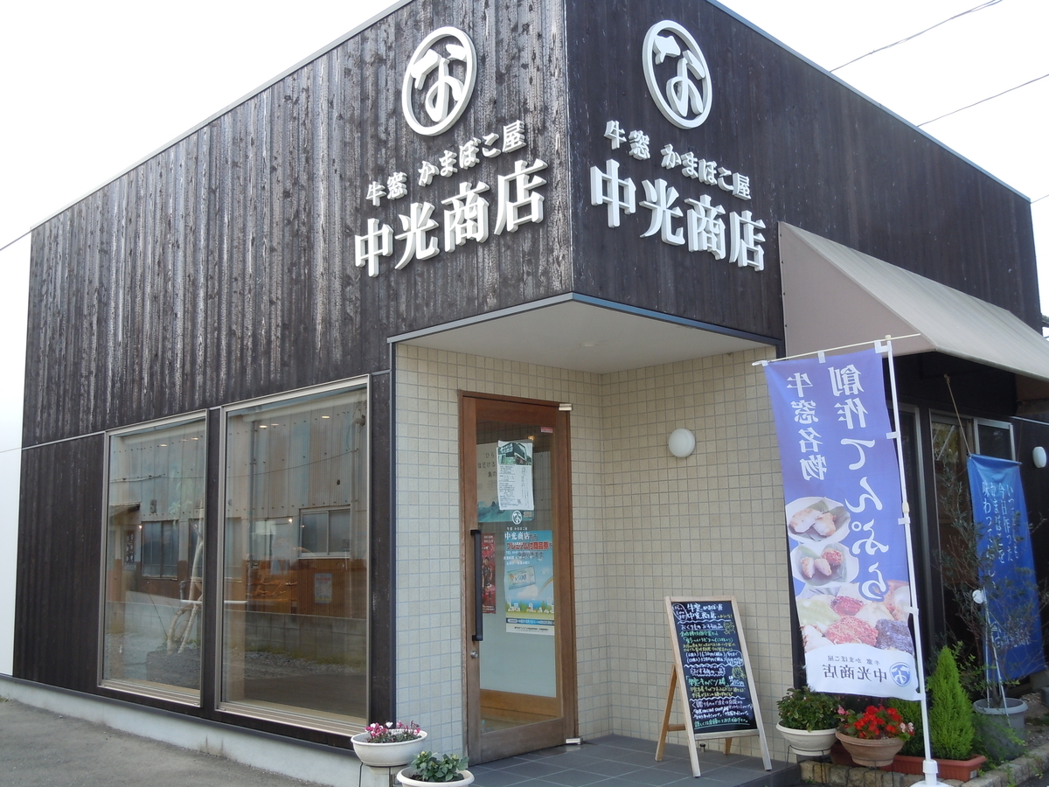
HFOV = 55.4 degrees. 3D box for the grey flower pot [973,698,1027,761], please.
[{"bbox_3d":[2.704,1.907,5.660,0.290,0.295,0.290,-9,-11,44],"label":"grey flower pot"}]

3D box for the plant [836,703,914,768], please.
[{"bbox_3d":[1.707,1.671,4.900,0.355,0.275,0.350,-9,-11,44],"label":"plant"}]

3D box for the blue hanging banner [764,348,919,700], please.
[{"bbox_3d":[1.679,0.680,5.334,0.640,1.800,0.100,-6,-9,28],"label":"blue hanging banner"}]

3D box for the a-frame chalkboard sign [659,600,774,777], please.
[{"bbox_3d":[1.044,1.629,5.685,0.470,0.935,0.460,1,-8,-19],"label":"a-frame chalkboard sign"}]

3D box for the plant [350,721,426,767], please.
[{"bbox_3d":[-0.637,1.650,4.720,0.360,0.195,0.360,-1,-8,0],"label":"plant"}]

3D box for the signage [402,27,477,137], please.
[{"bbox_3d":[-0.469,-1.699,5.434,0.575,0.575,0.060,-9,-11,44],"label":"signage"}]

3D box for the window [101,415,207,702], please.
[{"bbox_3d":[-2.806,1.218,7.490,1.690,2.030,0.100,-9,-11,44],"label":"window"}]

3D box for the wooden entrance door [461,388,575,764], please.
[{"bbox_3d":[-0.017,1.084,6.135,0.100,2.135,0.975,-9,-11,44],"label":"wooden entrance door"}]

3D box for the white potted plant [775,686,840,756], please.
[{"bbox_3d":[1.456,1.667,5.100,0.350,0.320,0.350,-9,-11,44],"label":"white potted plant"}]

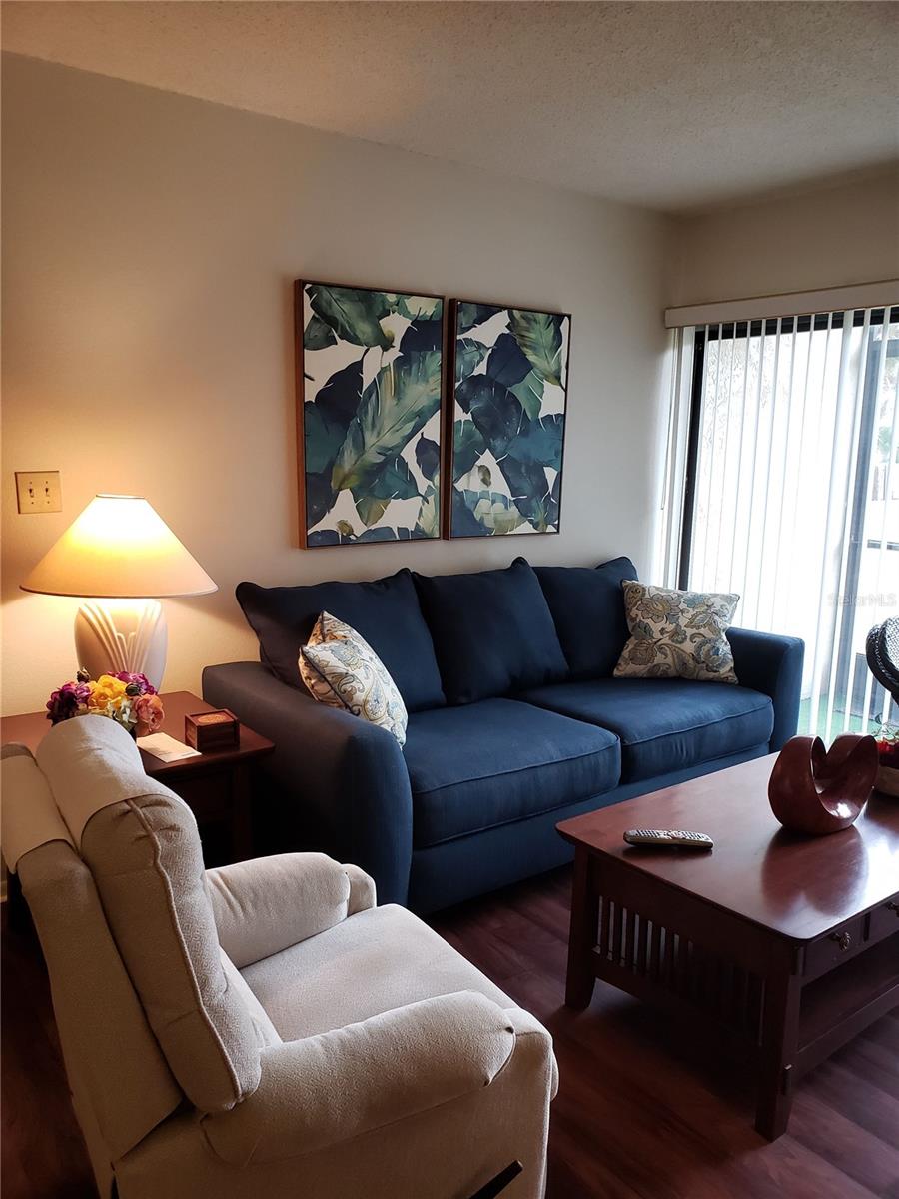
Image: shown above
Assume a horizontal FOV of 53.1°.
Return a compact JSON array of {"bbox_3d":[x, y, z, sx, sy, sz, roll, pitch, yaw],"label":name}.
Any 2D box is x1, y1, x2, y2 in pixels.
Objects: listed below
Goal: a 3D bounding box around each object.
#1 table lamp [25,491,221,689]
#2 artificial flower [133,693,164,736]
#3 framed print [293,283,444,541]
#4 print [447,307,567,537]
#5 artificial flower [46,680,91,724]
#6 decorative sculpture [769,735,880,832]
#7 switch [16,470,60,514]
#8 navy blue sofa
[{"bbox_3d":[-0.918,0.041,2.572,0.530,0.665,0.530,-7,13,-36],"label":"table lamp"},{"bbox_3d":[-0.803,0.308,2.400,0.082,0.105,0.075,-2,11,-18],"label":"artificial flower"},{"bbox_3d":[-0.282,-0.672,3.366,0.615,0.930,0.042,-7,13,-36],"label":"framed print"},{"bbox_3d":[0.245,-0.728,3.751,0.617,0.930,0.042,-7,13,-36],"label":"print"},{"bbox_3d":[-0.969,0.263,2.290,0.100,0.105,0.090,0,10,-3],"label":"artificial flower"},{"bbox_3d":[0.918,0.438,2.210,0.205,0.225,0.175,-1,11,-12],"label":"decorative sculpture"},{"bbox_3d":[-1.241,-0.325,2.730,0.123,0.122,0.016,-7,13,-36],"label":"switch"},{"bbox_3d":[0.314,0.356,3.405,2.260,0.900,0.940,-7,13,-36],"label":"navy blue sofa"}]

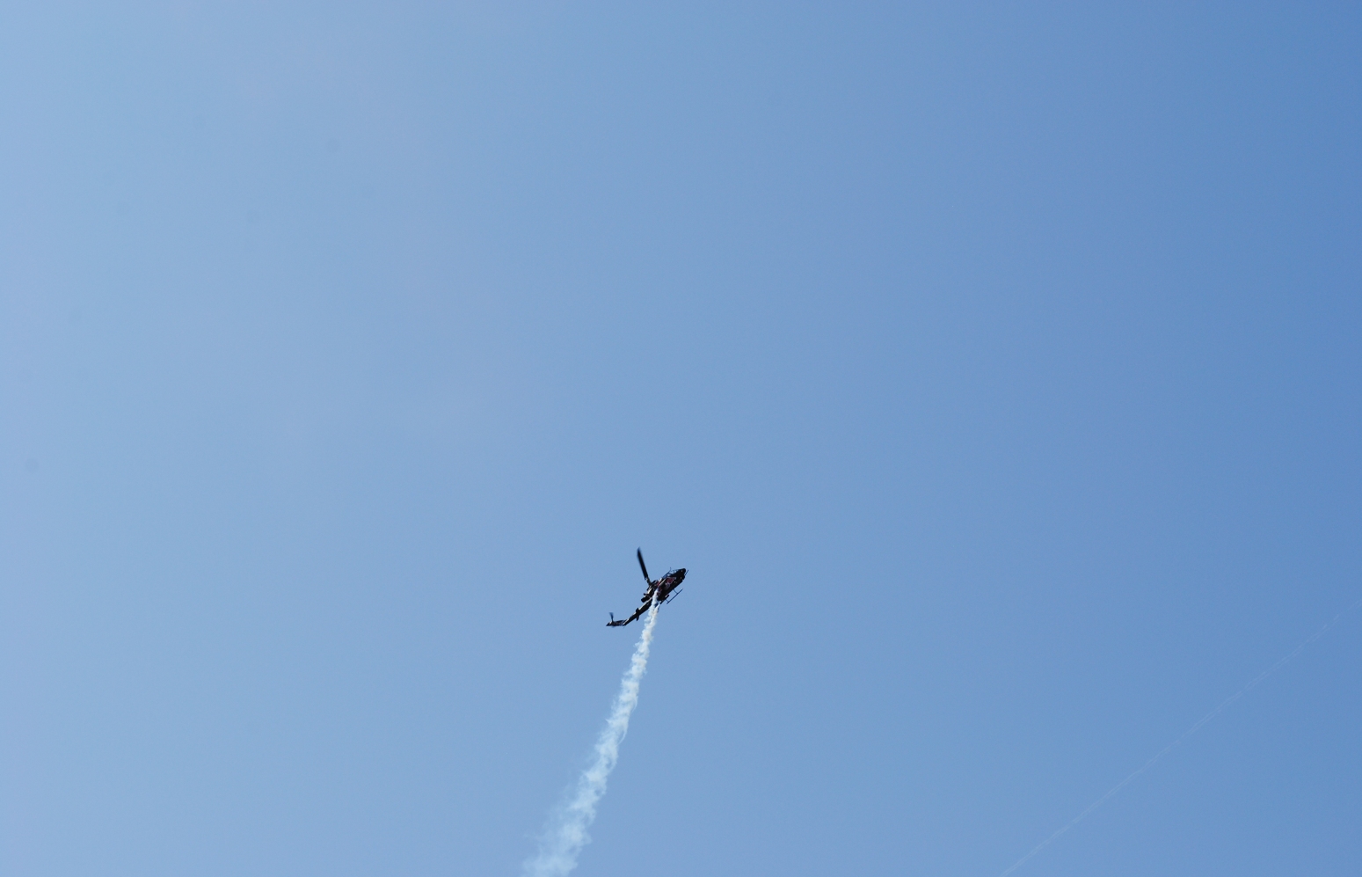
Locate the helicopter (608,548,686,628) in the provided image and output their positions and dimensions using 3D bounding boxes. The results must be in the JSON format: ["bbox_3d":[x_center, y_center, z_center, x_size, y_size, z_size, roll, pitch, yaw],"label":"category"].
[{"bbox_3d":[-4.120,21.680,418.740,4.150,13.700,13.300,27,-33,40],"label":"helicopter"}]

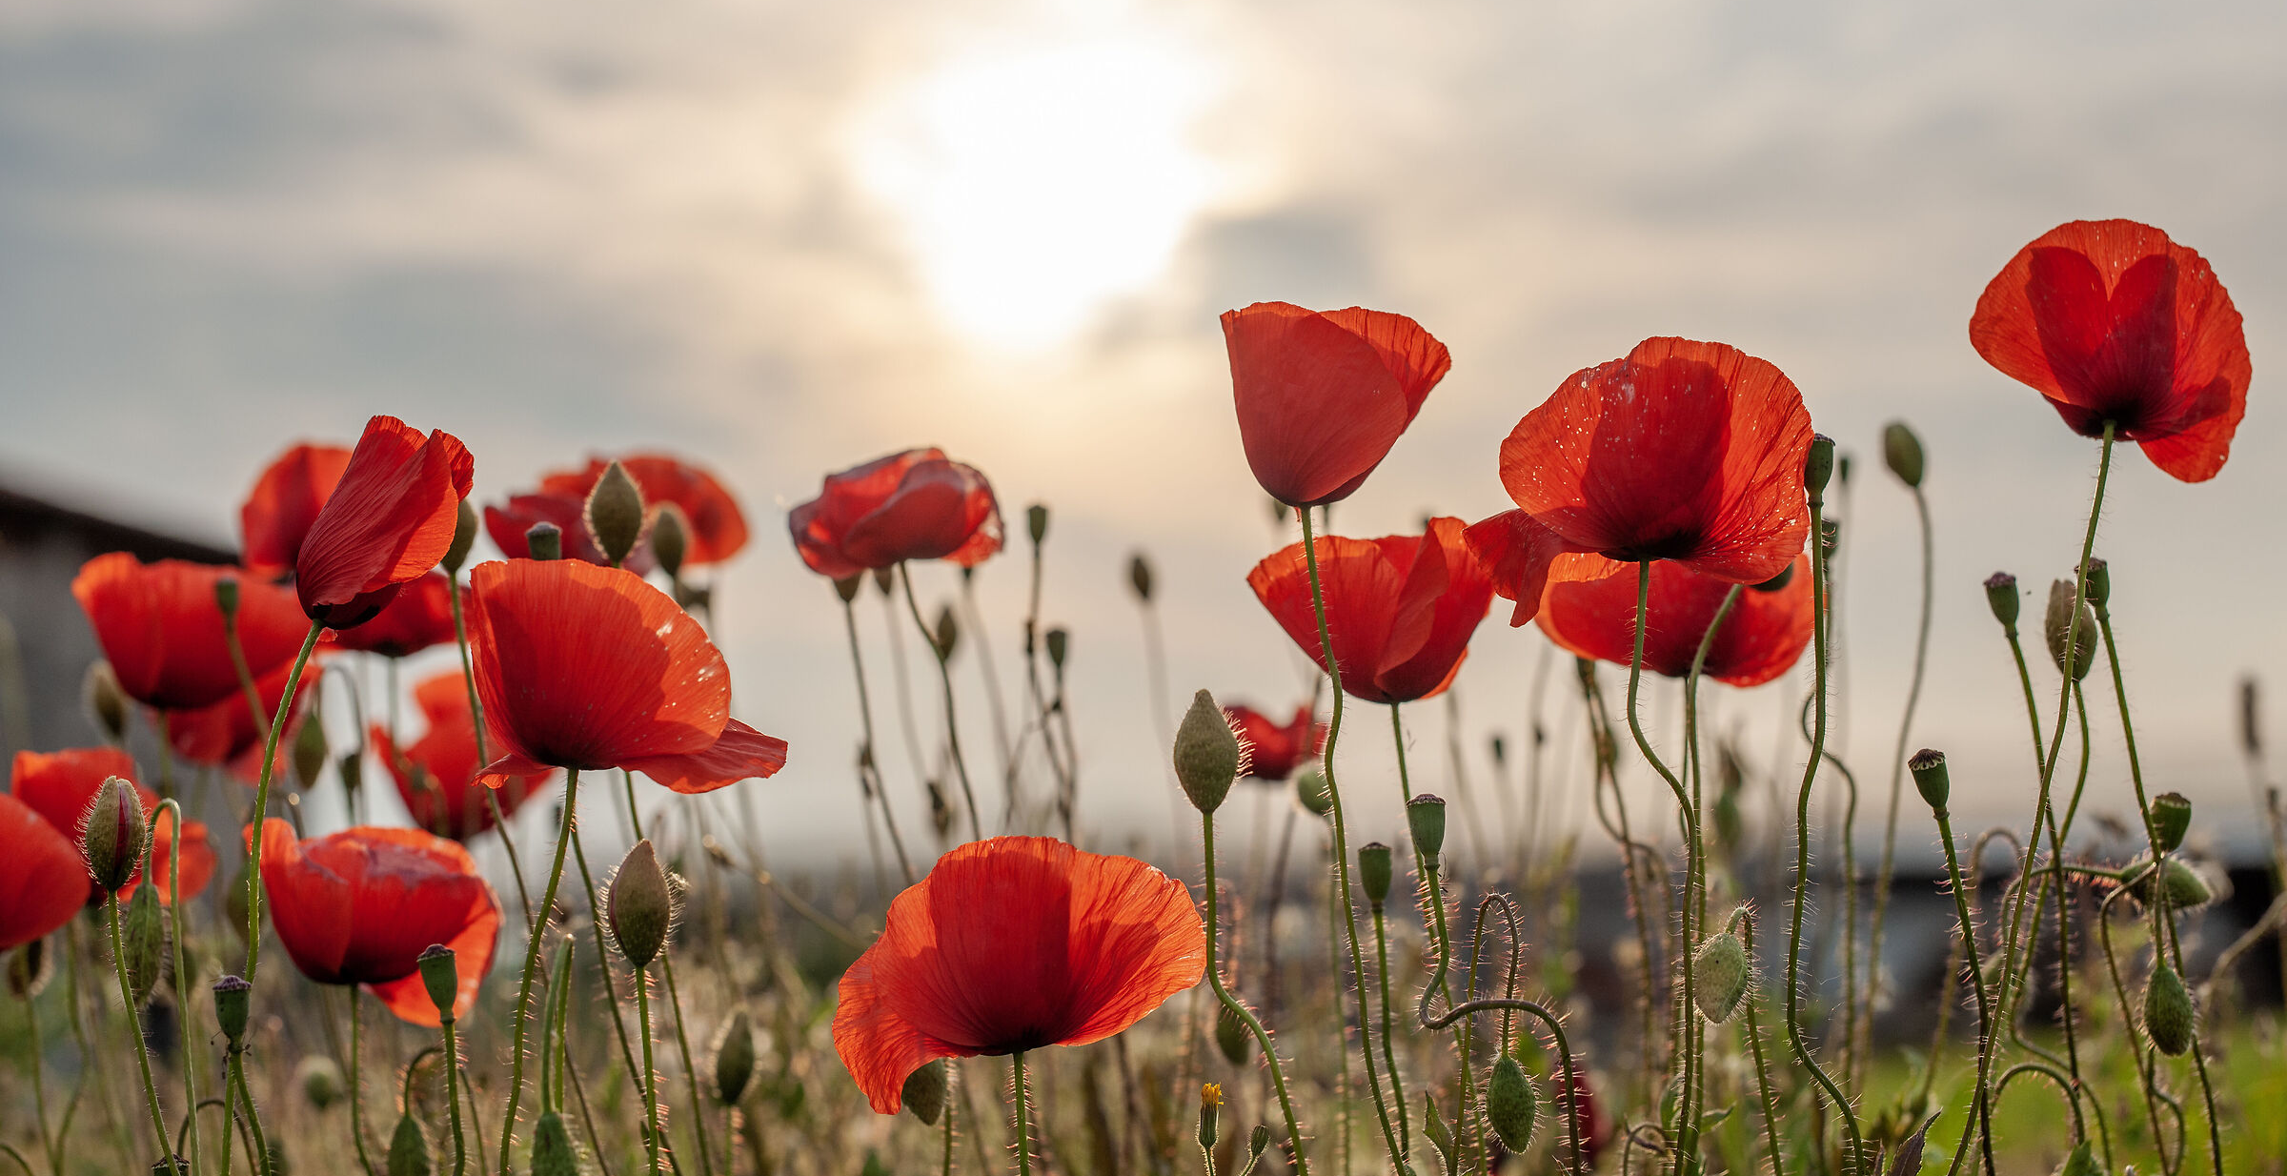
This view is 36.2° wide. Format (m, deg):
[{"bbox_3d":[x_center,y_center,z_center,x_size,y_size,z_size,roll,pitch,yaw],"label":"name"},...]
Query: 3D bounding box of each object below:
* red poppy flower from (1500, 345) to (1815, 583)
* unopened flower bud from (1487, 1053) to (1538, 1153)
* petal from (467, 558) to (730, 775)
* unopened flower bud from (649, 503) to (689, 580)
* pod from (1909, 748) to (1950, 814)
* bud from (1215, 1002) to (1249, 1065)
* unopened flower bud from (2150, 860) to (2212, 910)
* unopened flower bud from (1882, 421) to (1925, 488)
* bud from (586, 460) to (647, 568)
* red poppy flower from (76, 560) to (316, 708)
[{"bbox_3d":[0.113,-0.028,0.770,0.070,0.054,0.063,0,-5,8],"label":"red poppy flower"},{"bbox_3d":[0.069,0.096,0.650,0.009,0.019,0.009,-6,-6,0],"label":"unopened flower bud"},{"bbox_3d":[-0.113,0.016,0.725,0.054,0.045,0.041,-3,-3,0],"label":"petal"},{"bbox_3d":[-0.126,-0.012,0.930,0.011,0.021,0.011,-1,-3,0],"label":"unopened flower bud"},{"bbox_3d":[0.146,0.036,0.650,0.007,0.013,0.007,-11,-6,0],"label":"pod"},{"bbox_3d":[0.021,0.103,0.810,0.007,0.015,0.007,-15,-3,0],"label":"bud"},{"bbox_3d":[0.238,0.069,0.810,0.022,0.011,0.011,21,0,0],"label":"unopened flower bud"},{"bbox_3d":[0.176,-0.030,0.806,0.008,0.016,0.008,-16,-6,0],"label":"unopened flower bud"},{"bbox_3d":[-0.116,-0.016,0.770,0.013,0.024,0.012,-2,-5,0],"label":"bud"},{"bbox_3d":[-0.242,0.011,0.890,0.064,0.039,0.060,-3,-3,0],"label":"red poppy flower"}]

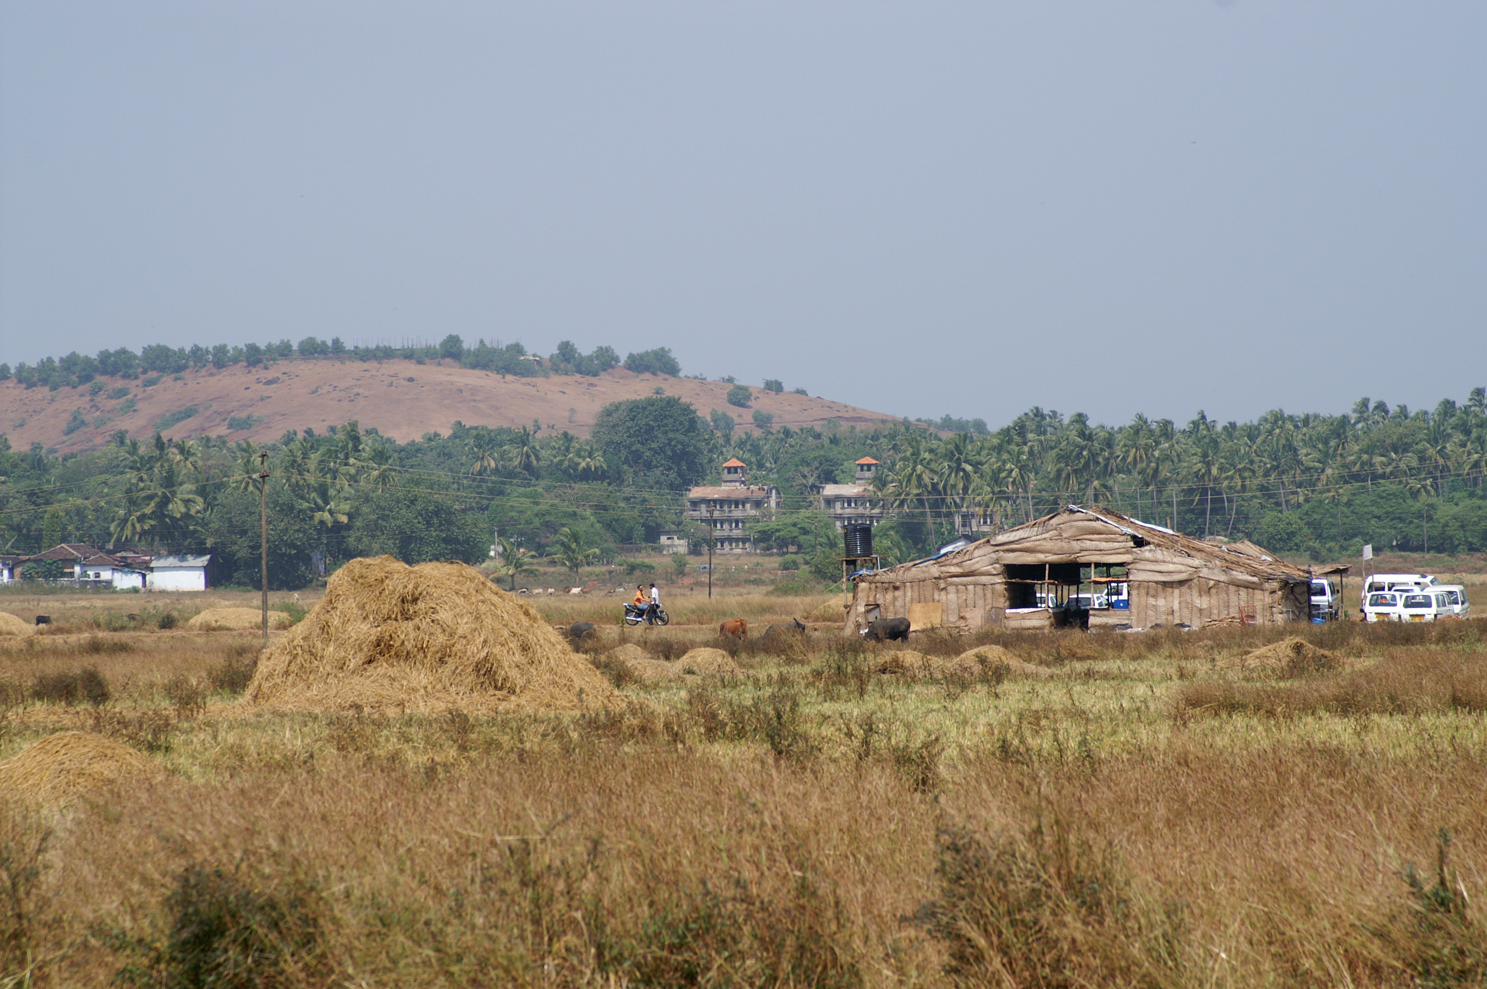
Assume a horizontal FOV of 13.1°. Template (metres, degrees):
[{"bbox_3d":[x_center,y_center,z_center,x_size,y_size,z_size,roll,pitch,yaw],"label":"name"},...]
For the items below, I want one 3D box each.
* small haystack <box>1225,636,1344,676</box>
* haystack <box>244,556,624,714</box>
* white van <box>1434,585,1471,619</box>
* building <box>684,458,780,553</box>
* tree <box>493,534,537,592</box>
[{"bbox_3d":[13.410,3.999,161.000,3.000,0.980,2.500,0,-1,0],"label":"small haystack"},{"bbox_3d":[-5.830,2.630,122.000,7.000,2.900,5.800,0,-1,0],"label":"haystack"},{"bbox_3d":[30.600,4.900,281.000,1.640,1.840,4.100,0,-1,12],"label":"white van"},{"bbox_3d":[-1.900,1.800,1060.000,13.200,15.400,11.000,0,-1,12],"label":"building"},{"bbox_3d":[-24.000,7.190,680.000,4.400,5.800,4.400,0,-1,0],"label":"tree"}]

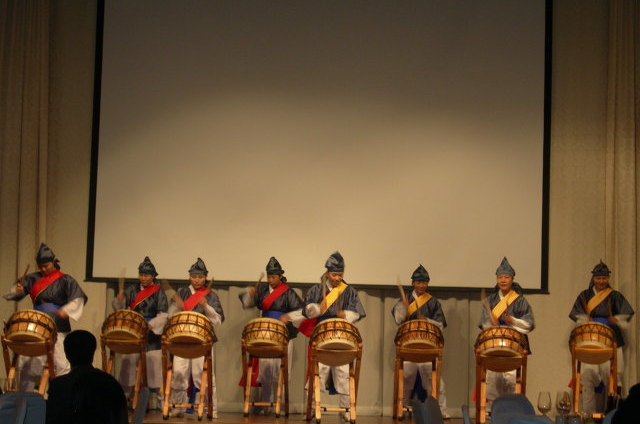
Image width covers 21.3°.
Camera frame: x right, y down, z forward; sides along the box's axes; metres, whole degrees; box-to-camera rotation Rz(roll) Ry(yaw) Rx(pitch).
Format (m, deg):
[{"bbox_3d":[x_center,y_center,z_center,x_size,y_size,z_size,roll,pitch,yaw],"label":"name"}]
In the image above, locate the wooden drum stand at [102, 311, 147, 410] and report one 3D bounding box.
[{"bbox_3d":[-2.148,1.632,18.655,0.510,1.103,0.560,2,-5,0],"label":"wooden drum stand"}]

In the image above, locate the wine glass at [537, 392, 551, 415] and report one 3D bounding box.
[{"bbox_3d":[1.236,1.102,9.391,0.076,0.215,0.076,2,-5,0],"label":"wine glass"}]

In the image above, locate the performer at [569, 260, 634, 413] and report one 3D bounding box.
[{"bbox_3d":[3.115,1.437,18.826,0.710,1.803,0.500,1,-5,8],"label":"performer"}]

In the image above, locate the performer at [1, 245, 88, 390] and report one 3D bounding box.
[{"bbox_3d":[-2.770,1.164,17.100,0.750,1.710,0.520,1,-5,12],"label":"performer"}]

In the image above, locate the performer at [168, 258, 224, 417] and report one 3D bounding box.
[{"bbox_3d":[-1.256,1.284,17.300,0.540,1.630,0.500,1,-5,5],"label":"performer"}]

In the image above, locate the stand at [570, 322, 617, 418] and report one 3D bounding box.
[{"bbox_3d":[2.960,1.753,18.455,0.510,1.106,0.560,1,-5,5],"label":"stand"}]

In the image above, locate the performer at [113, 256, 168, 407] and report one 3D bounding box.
[{"bbox_3d":[-1.942,1.320,18.400,0.550,1.670,0.500,1,-5,11],"label":"performer"}]

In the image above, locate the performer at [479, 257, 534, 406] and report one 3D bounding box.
[{"bbox_3d":[1.897,1.307,17.300,0.570,1.700,0.500,1,-5,5],"label":"performer"}]

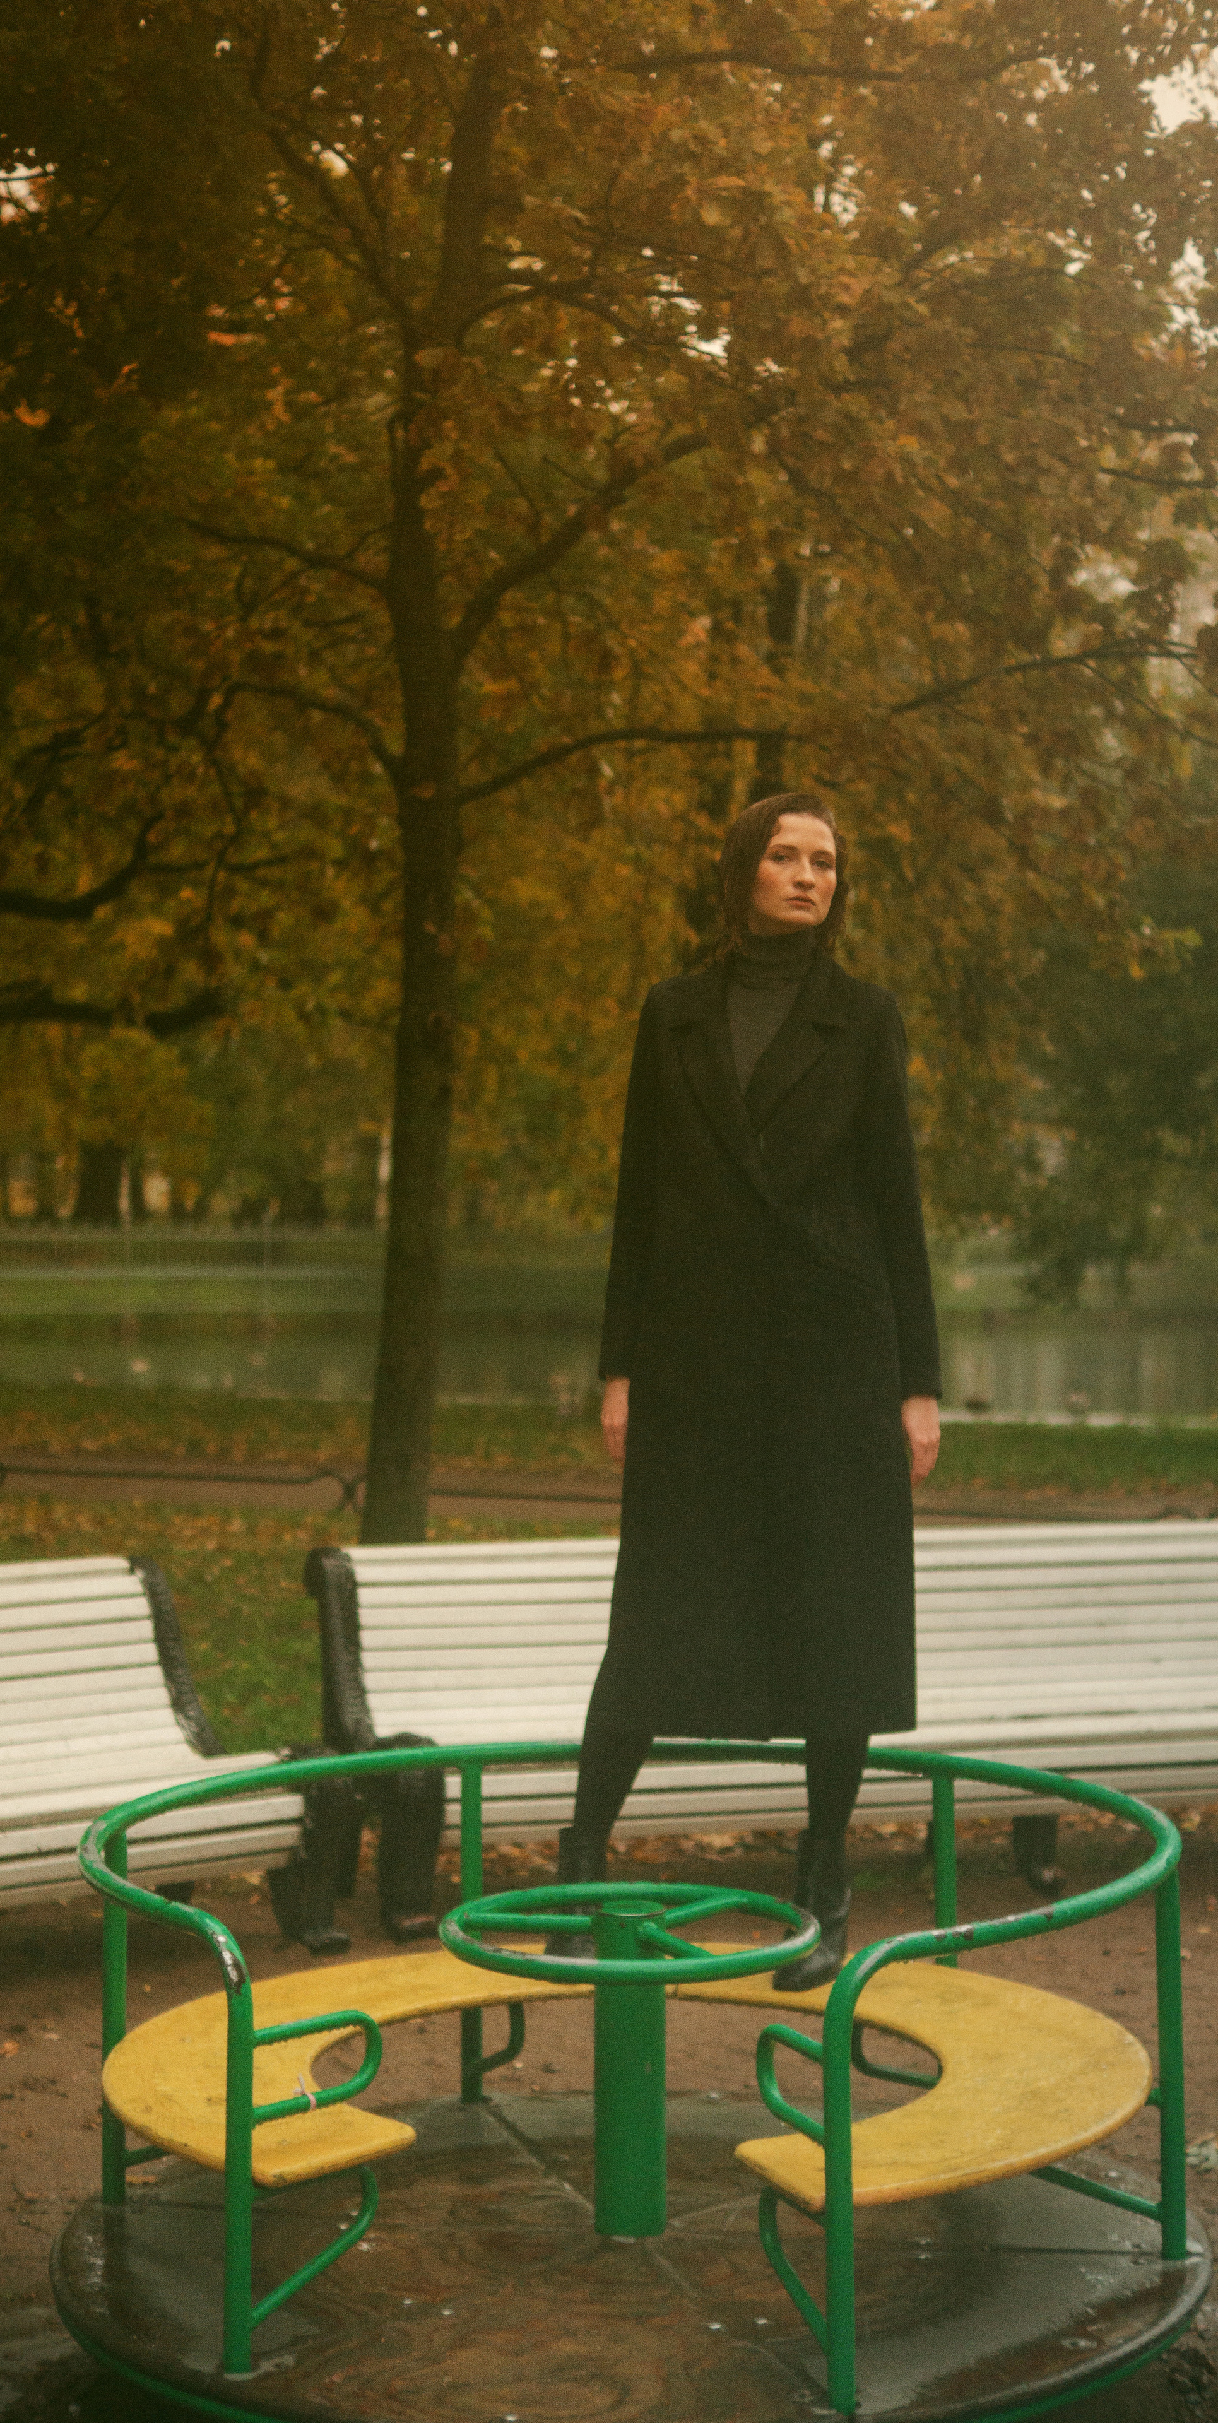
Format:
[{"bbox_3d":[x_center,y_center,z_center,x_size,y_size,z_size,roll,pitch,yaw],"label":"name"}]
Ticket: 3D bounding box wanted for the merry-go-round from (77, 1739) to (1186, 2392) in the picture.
[{"bbox_3d":[0.029,1.191,4.813,1.576,0.698,1.576,0,1,11],"label":"merry-go-round"}]

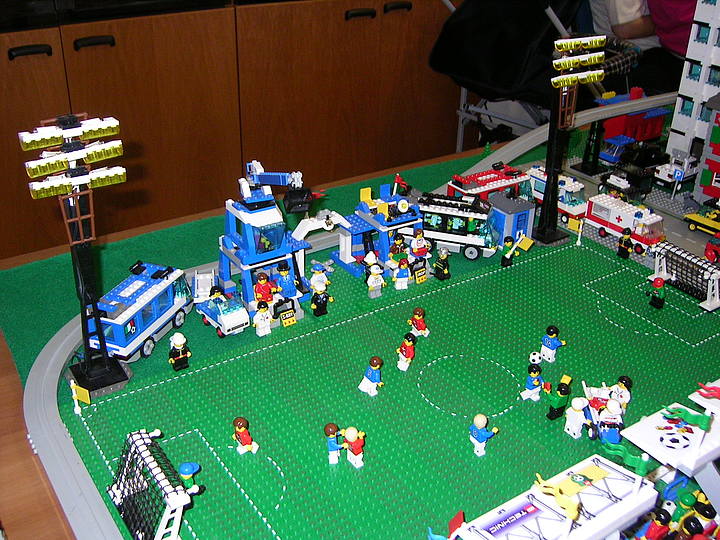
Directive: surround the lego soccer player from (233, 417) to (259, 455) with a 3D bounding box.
[{"bbox_3d":[-0.105,0.152,0.685,0.021,0.037,0.024,-16,33,-28],"label":"lego soccer player"}]

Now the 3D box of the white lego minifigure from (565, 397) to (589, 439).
[{"bbox_3d":[0.209,0.138,0.713,0.019,0.041,0.025,-17,32,-29],"label":"white lego minifigure"}]

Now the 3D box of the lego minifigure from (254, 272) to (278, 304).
[{"bbox_3d":[-0.114,0.018,0.886,0.025,0.034,0.018,-17,32,-29],"label":"lego minifigure"}]

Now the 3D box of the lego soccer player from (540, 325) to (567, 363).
[{"bbox_3d":[0.211,0.079,0.829,0.019,0.042,0.024,-19,35,-33],"label":"lego soccer player"}]

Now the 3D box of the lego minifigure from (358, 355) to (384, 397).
[{"bbox_3d":[0.012,0.108,0.768,0.021,0.040,0.024,-16,33,-28],"label":"lego minifigure"}]

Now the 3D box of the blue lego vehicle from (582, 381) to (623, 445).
[{"bbox_3d":[0.235,0.135,0.734,0.033,0.034,0.065,2,28,1],"label":"blue lego vehicle"}]

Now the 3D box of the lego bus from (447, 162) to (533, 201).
[{"bbox_3d":[0.201,-0.111,1.149,0.131,0.071,0.049,-18,34,-32],"label":"lego bus"}]

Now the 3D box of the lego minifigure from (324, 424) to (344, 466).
[{"bbox_3d":[-0.022,0.155,0.678,0.018,0.040,0.024,-1,28,-3],"label":"lego minifigure"}]

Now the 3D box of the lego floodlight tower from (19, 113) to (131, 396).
[{"bbox_3d":[-0.260,-0.010,0.723,0.086,0.278,0.052,-17,33,-30],"label":"lego floodlight tower"}]

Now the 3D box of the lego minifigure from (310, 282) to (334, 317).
[{"bbox_3d":[-0.046,0.033,0.902,0.024,0.042,0.014,-18,34,-31],"label":"lego minifigure"}]

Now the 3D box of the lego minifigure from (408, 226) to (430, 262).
[{"bbox_3d":[0.078,-0.037,0.991,0.025,0.034,0.018,-17,32,-29],"label":"lego minifigure"}]

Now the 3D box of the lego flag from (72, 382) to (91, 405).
[{"bbox_3d":[-0.273,0.122,0.732,0.020,0.017,0.004,9,29,16],"label":"lego flag"}]

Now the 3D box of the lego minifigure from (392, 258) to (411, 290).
[{"bbox_3d":[0.054,0.005,0.959,0.025,0.040,0.014,-5,29,-11],"label":"lego minifigure"}]

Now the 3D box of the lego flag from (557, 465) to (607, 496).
[{"bbox_3d":[0.150,0.141,0.501,0.037,0.003,0.012,-17,25,-30],"label":"lego flag"}]

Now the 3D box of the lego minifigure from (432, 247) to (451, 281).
[{"bbox_3d":[0.110,-0.010,0.989,0.015,0.041,0.025,-20,35,-33],"label":"lego minifigure"}]

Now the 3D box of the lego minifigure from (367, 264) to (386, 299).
[{"bbox_3d":[0.020,0.015,0.940,0.025,0.040,0.015,-15,32,-27],"label":"lego minifigure"}]

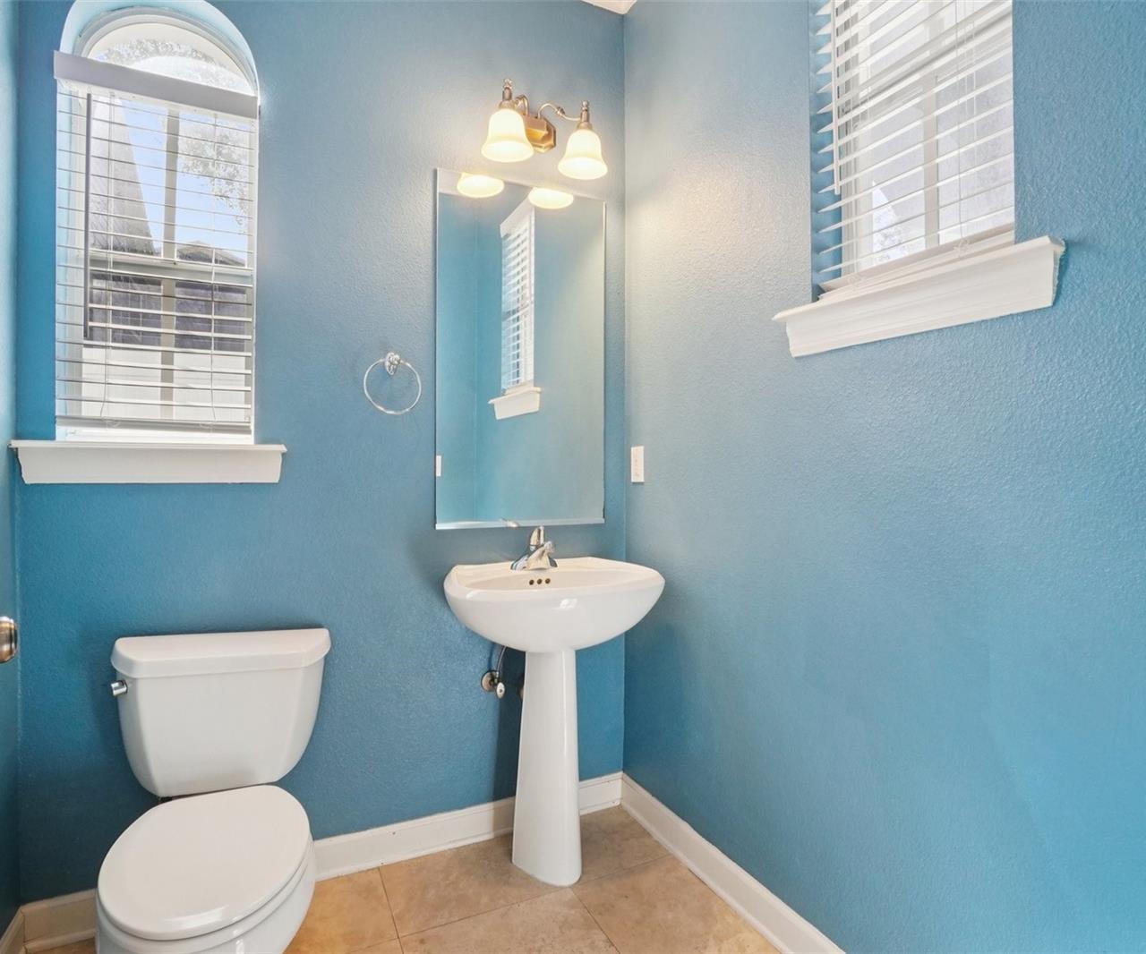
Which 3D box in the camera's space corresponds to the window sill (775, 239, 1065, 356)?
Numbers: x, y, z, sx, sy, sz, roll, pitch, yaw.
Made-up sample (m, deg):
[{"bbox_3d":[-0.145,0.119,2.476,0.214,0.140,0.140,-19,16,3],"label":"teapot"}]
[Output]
[{"bbox_3d":[0.619,-0.321,1.154,0.085,0.095,0.550,0,0,-27],"label":"window sill"}]

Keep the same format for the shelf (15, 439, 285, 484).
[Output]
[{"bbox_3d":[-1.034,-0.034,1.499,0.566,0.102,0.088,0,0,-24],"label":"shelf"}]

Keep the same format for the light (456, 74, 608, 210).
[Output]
[{"bbox_3d":[-0.086,-1.064,1.828,0.415,0.228,0.205,0,0,-24],"label":"light"}]

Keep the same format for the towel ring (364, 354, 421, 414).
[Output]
[{"bbox_3d":[-0.521,-0.271,1.718,0.158,0.182,0.064,0,0,-24],"label":"towel ring"}]

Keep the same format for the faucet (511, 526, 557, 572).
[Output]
[{"bbox_3d":[-0.102,0.216,1.813,0.152,0.135,0.140,0,0,-24],"label":"faucet"}]

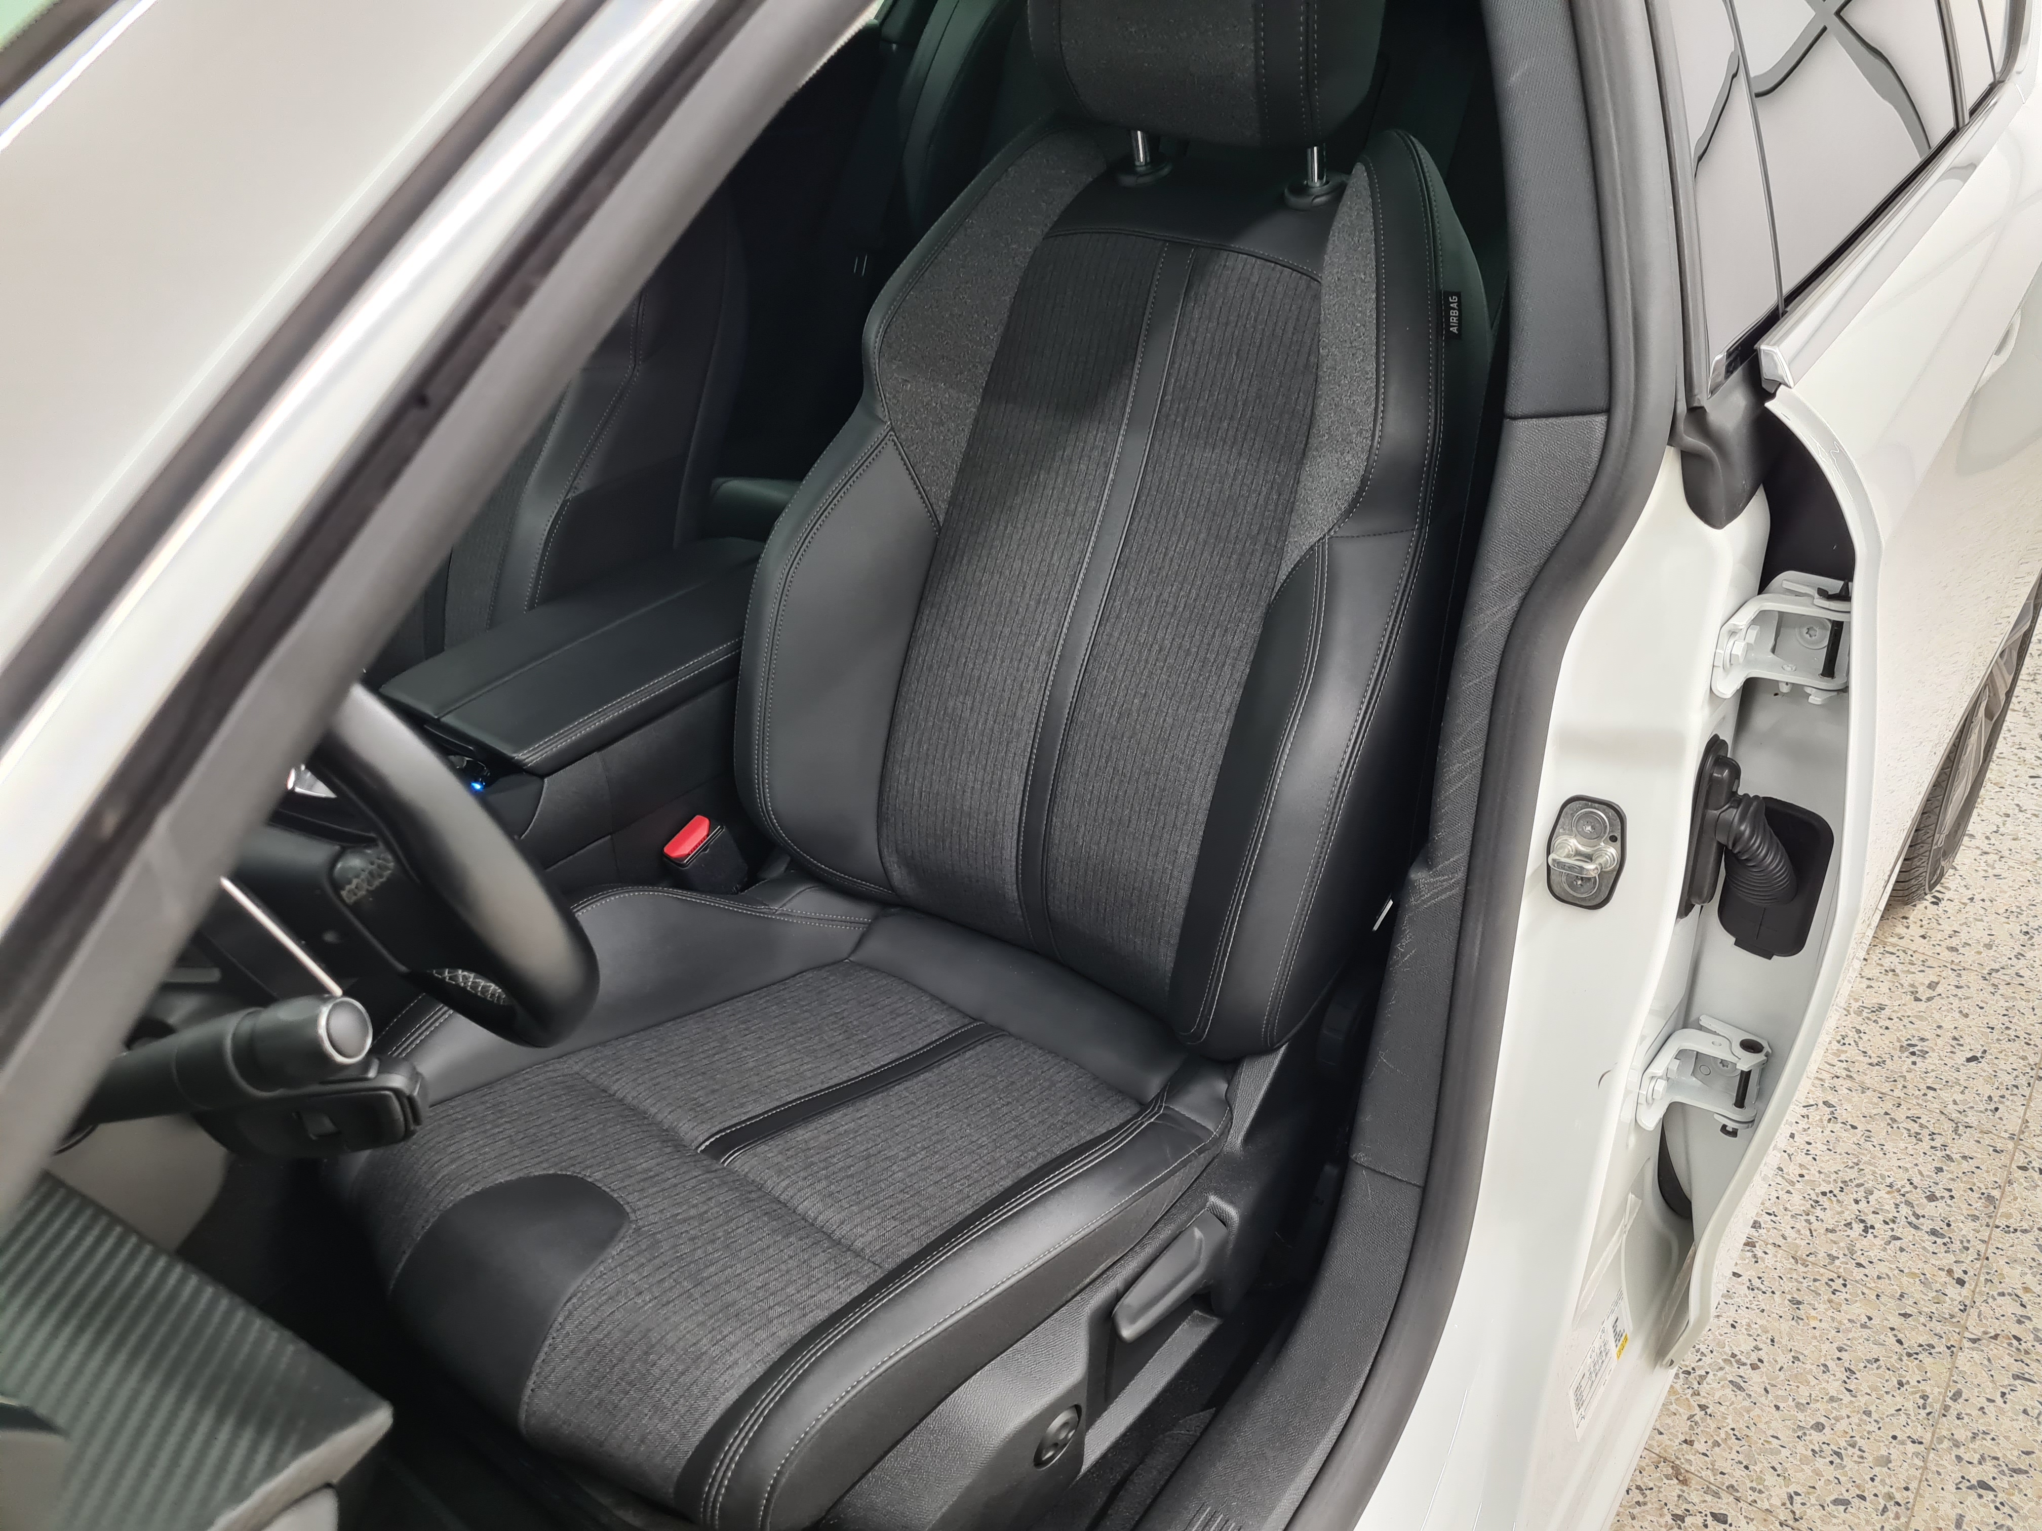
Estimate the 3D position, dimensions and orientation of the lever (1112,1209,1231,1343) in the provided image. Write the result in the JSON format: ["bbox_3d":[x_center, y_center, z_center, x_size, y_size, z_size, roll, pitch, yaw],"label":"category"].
[{"bbox_3d":[0.102,0.337,1.012,0.027,0.033,0.124,20,28,32],"label":"lever"}]

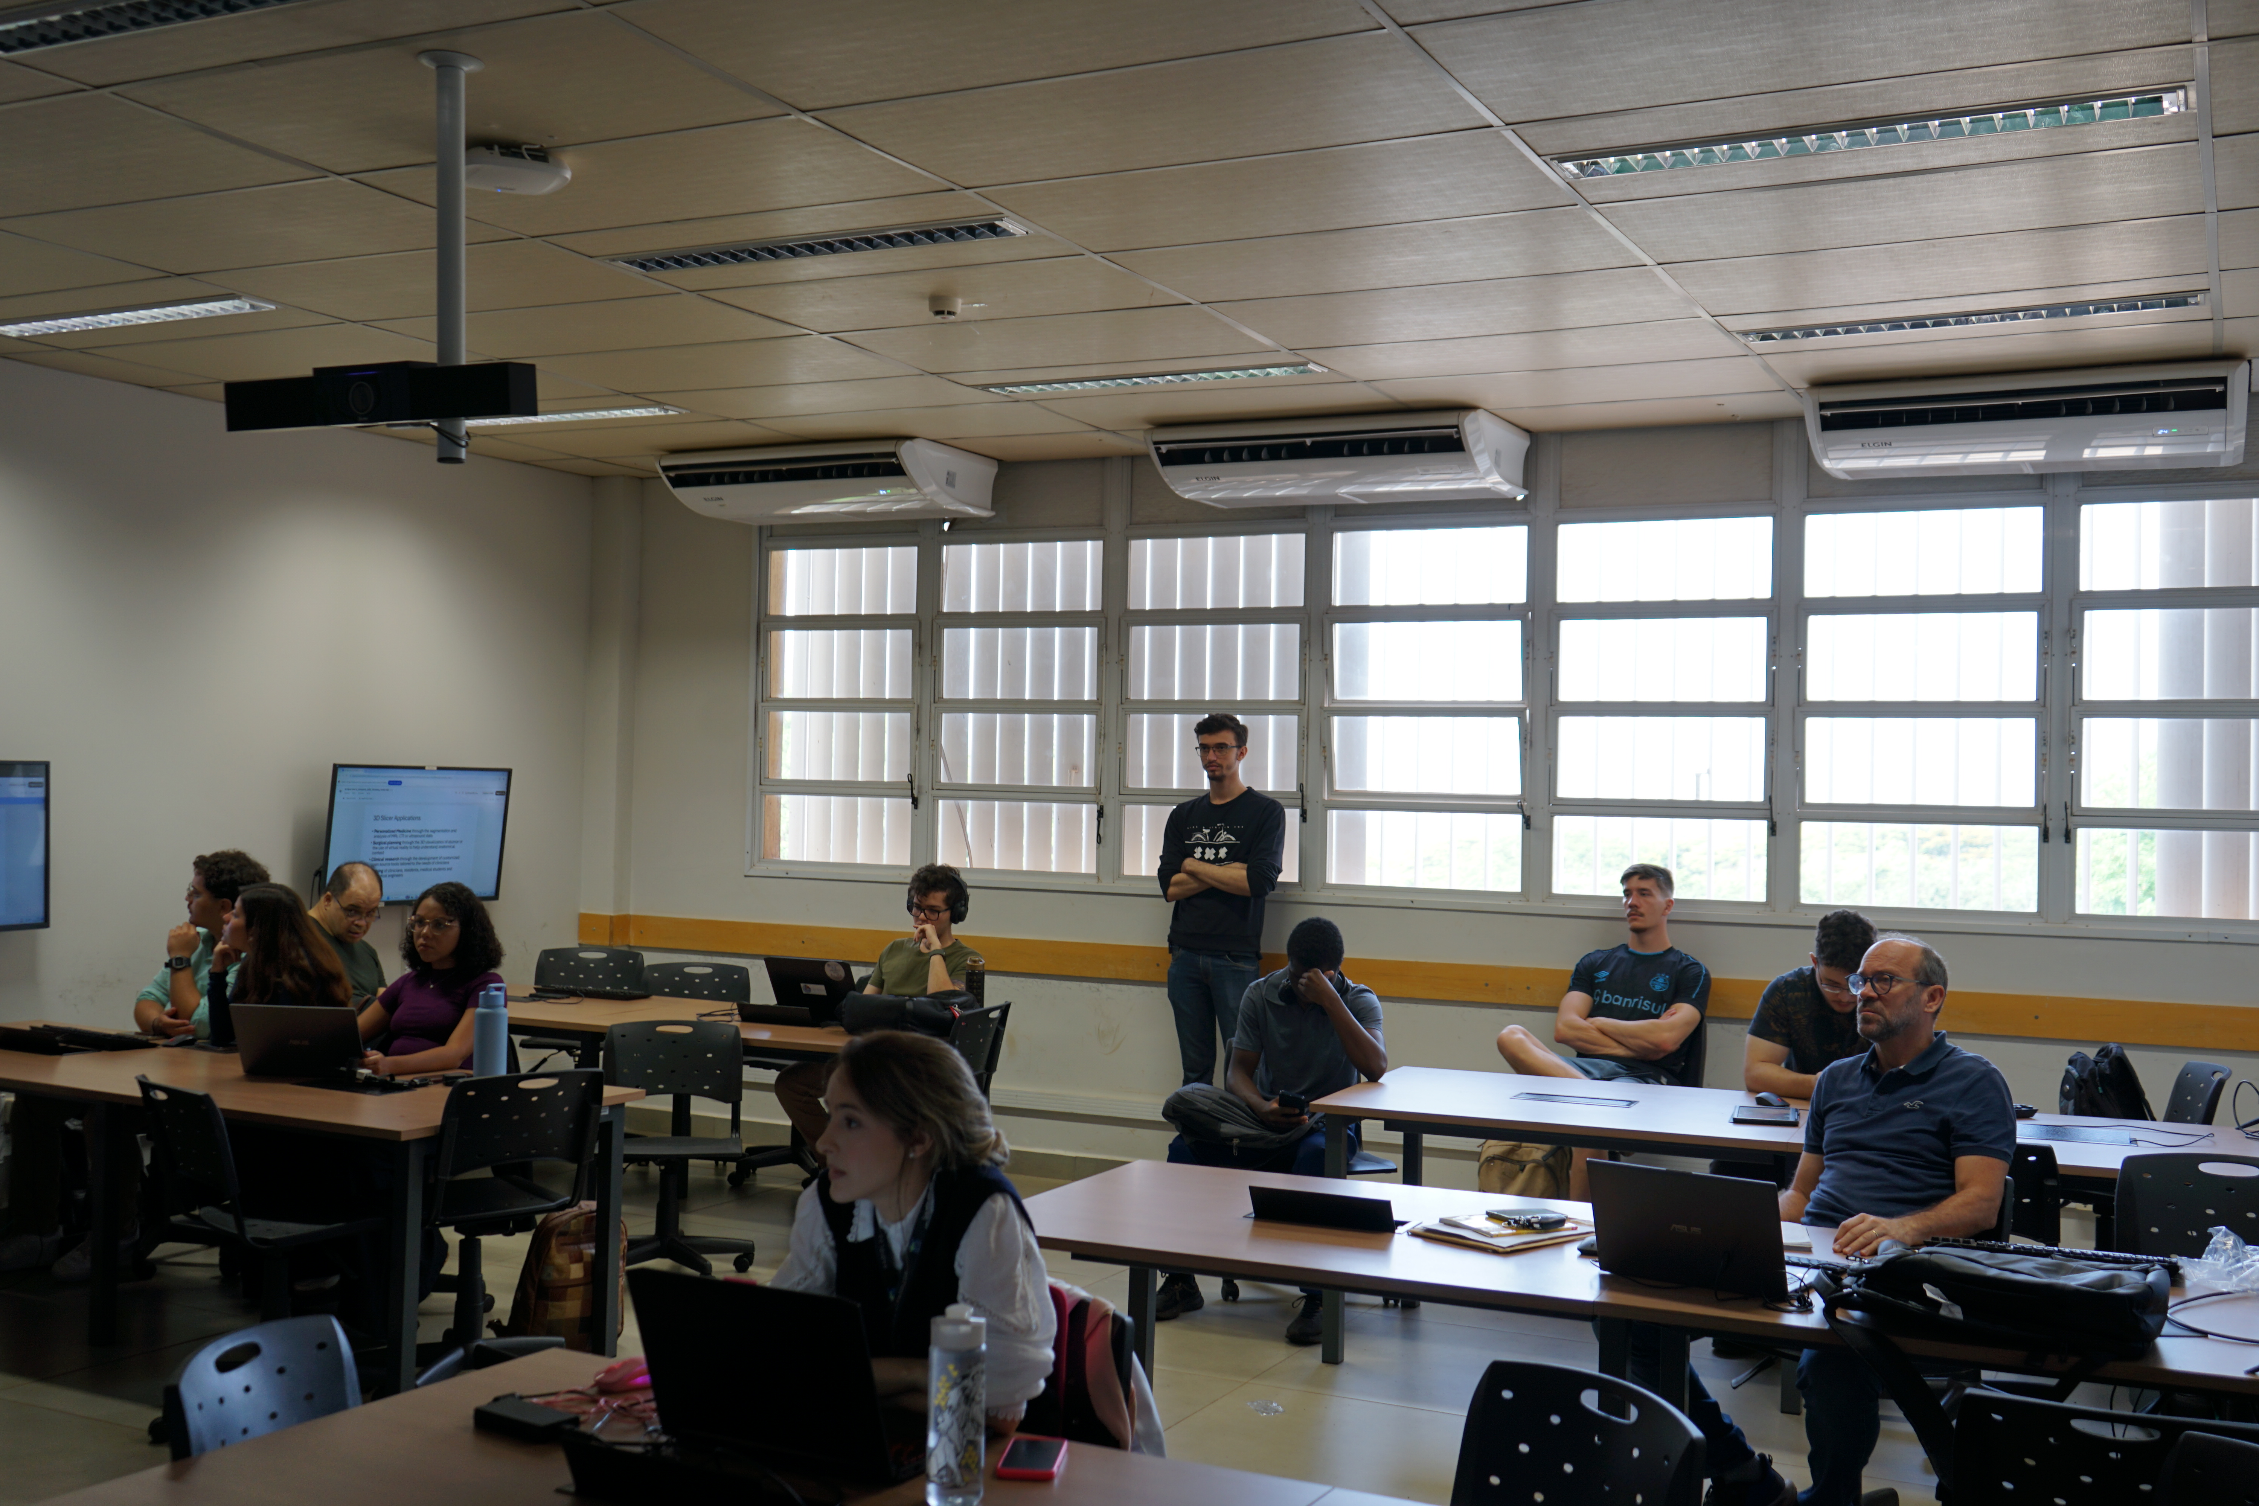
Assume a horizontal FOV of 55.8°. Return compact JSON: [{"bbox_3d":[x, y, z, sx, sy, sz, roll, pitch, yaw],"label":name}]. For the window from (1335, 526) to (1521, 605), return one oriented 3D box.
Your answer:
[{"bbox_3d":[1.132,-0.700,8.072,0.787,0.301,0.040,1,-1,26],"label":"window"}]

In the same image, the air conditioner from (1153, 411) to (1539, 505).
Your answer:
[{"bbox_3d":[0.775,-1.079,7.968,1.280,0.237,0.599,1,-1,27],"label":"air conditioner"}]

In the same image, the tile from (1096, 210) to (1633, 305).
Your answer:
[{"bbox_3d":[0.615,-1.242,5.318,1.250,0.020,0.620,1,0,26],"label":"tile"}]

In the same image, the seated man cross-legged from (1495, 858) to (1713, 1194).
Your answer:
[{"bbox_3d":[1.537,1.054,6.934,0.617,1.391,0.749,1,-1,29],"label":"seated man cross-legged"}]

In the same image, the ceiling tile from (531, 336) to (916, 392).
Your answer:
[{"bbox_3d":[-1.350,-1.270,6.997,1.240,0.020,0.620,1,-1,27],"label":"ceiling tile"}]

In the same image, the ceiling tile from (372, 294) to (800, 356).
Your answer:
[{"bbox_3d":[-1.604,-1.257,6.342,1.235,0.020,0.610,1,-1,27],"label":"ceiling tile"}]

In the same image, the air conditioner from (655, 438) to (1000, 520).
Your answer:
[{"bbox_3d":[-1.283,-1.100,8.873,1.300,0.240,0.630,1,-1,27],"label":"air conditioner"}]

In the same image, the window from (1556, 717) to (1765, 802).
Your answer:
[{"bbox_3d":[1.888,0.024,7.592,0.738,0.295,0.030,1,-1,27],"label":"window"}]

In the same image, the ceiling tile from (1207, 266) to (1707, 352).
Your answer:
[{"bbox_3d":[0.891,-1.232,5.878,1.250,0.020,0.620,1,0,26],"label":"ceiling tile"}]

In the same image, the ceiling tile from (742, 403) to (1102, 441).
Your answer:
[{"bbox_3d":[-0.783,-1.250,8.067,1.240,0.030,0.603,1,-1,26],"label":"ceiling tile"}]

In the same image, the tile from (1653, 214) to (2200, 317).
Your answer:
[{"bbox_3d":[2.000,-1.217,5.324,1.240,0.020,0.620,1,-1,27],"label":"tile"}]

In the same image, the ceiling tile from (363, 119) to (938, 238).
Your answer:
[{"bbox_3d":[-1.048,-1.260,4.694,1.225,0.020,0.610,1,-1,27],"label":"ceiling tile"}]

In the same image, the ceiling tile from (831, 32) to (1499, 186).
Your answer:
[{"bbox_3d":[0.046,-1.266,4.224,1.240,0.020,0.620,1,-1,27],"label":"ceiling tile"}]

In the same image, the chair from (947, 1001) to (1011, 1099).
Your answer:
[{"bbox_3d":[-0.759,1.306,7.537,0.600,0.860,0.580,1,0,26],"label":"chair"}]

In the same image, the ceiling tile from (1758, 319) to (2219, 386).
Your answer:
[{"bbox_3d":[2.600,-1.202,6.449,1.240,0.030,0.603,1,-1,26],"label":"ceiling tile"}]

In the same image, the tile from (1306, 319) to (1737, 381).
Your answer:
[{"bbox_3d":[1.168,-1.223,6.439,1.250,0.020,0.620,1,0,26],"label":"tile"}]

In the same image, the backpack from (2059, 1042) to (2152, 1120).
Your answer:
[{"bbox_3d":[3.012,1.137,6.630,0.270,0.460,0.300,1,0,9],"label":"backpack"}]

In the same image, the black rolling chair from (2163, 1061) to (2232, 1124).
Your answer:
[{"bbox_3d":[3.052,1.377,6.539,0.600,0.860,0.580,1,0,3],"label":"black rolling chair"}]

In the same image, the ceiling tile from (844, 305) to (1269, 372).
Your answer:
[{"bbox_3d":[-0.230,-1.252,6.449,1.240,0.020,0.620,1,-1,27],"label":"ceiling tile"}]

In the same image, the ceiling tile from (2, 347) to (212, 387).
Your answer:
[{"bbox_3d":[-3.467,-1.322,7.303,0.330,0.030,0.600,1,-1,26],"label":"ceiling tile"}]

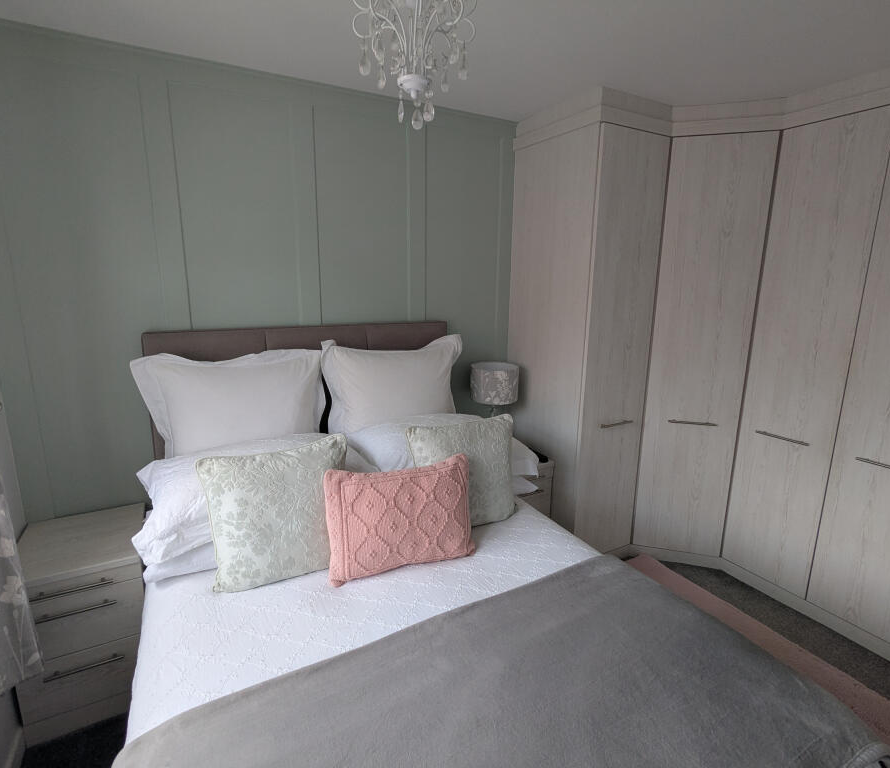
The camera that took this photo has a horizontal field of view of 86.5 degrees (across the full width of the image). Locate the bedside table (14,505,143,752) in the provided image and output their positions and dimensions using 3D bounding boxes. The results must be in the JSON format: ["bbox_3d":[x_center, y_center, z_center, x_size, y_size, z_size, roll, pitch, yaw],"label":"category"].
[{"bbox_3d":[-1.351,0.878,1.822,0.390,0.605,0.475,-6,14,-28],"label":"bedside table"}]

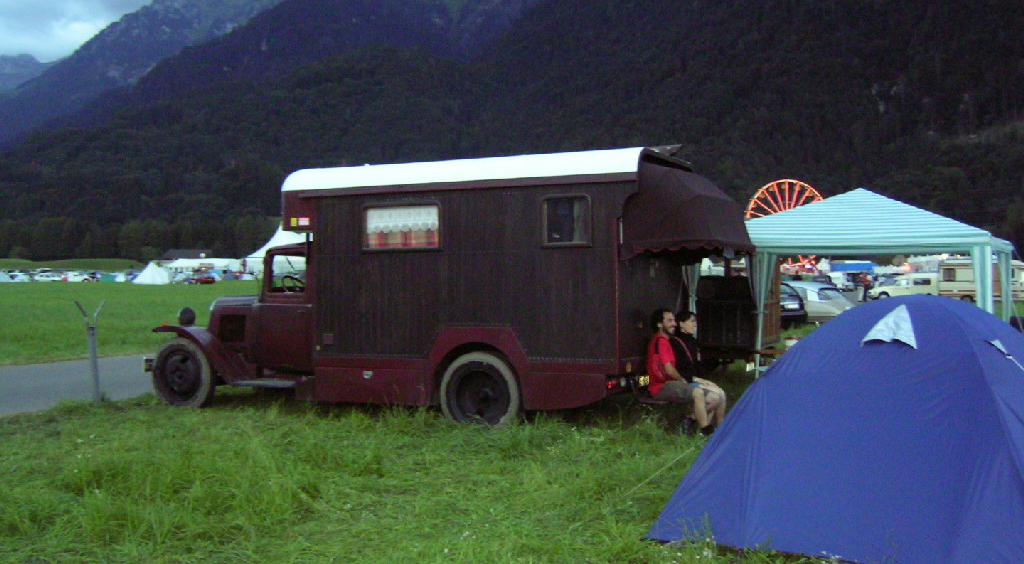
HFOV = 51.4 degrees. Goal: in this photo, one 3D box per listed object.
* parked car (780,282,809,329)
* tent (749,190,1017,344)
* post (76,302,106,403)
[{"bbox_3d":[6.787,0.710,32.806,1.680,1.380,4.300,0,1,-40],"label":"parked car"},{"bbox_3d":[4.055,0.220,12.416,3.000,2.620,3.000,0,0,29],"label":"tent"},{"bbox_3d":[-5.136,0.857,13.006,0.440,1.270,0.100,-3,0,23],"label":"post"}]

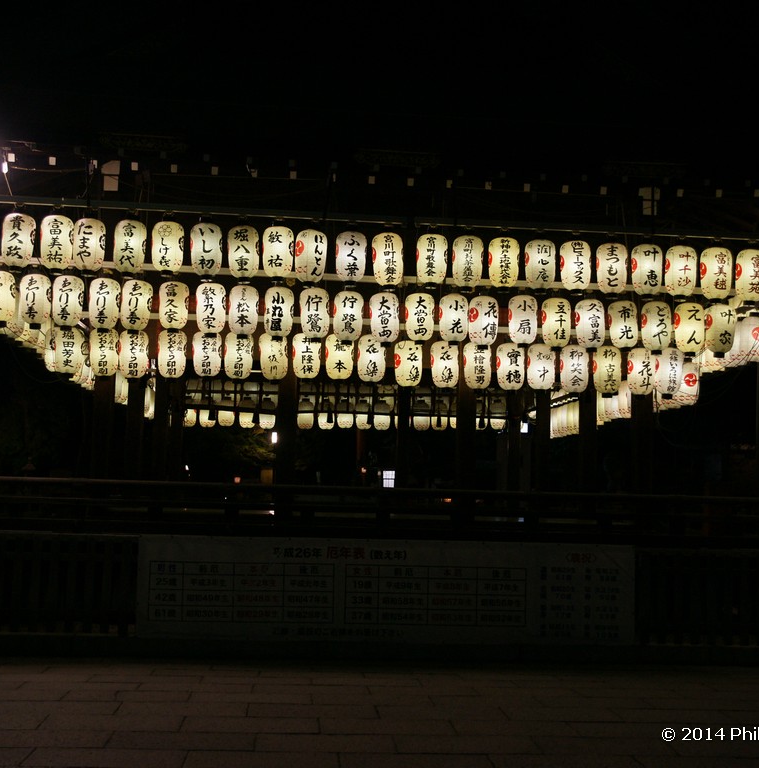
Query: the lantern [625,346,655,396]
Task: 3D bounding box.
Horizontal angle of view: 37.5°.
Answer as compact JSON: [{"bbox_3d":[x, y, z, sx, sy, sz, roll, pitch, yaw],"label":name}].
[{"bbox_3d":[3.050,-0.139,13.002,0.335,0.570,0.335,3,-6,-11],"label":"lantern"}]

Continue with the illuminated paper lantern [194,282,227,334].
[{"bbox_3d":[-1.831,-0.817,12.187,0.335,0.570,0.335,2,-6,-3],"label":"illuminated paper lantern"}]

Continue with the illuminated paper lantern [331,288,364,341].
[{"bbox_3d":[-0.332,-0.745,12.084,0.330,0.560,0.330,2,-6,-4],"label":"illuminated paper lantern"}]

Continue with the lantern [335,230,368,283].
[{"bbox_3d":[-0.261,-1.191,10.540,0.295,0.510,0.295,2,-5,-5],"label":"lantern"}]

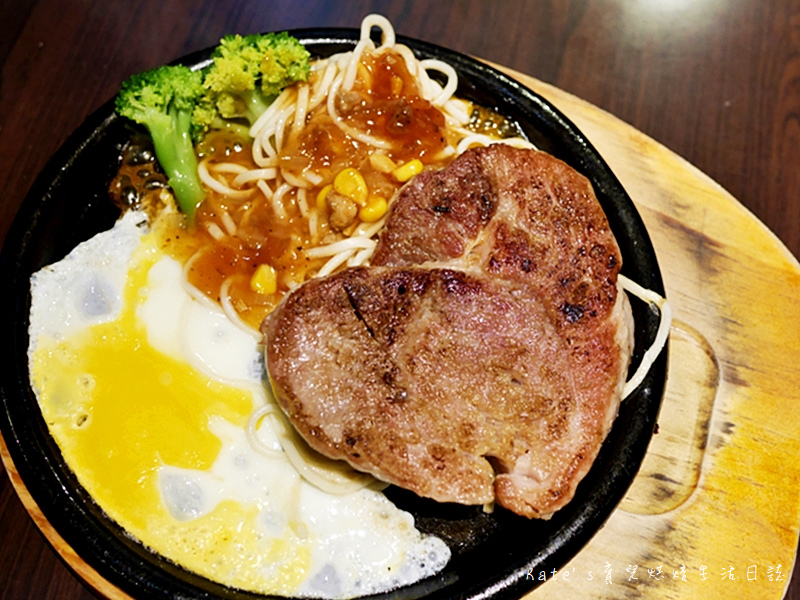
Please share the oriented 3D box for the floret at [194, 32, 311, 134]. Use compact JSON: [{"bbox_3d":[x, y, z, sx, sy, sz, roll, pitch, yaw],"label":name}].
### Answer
[{"bbox_3d":[-0.054,-0.079,0.342,0.043,0.036,0.044,-5,91,-8],"label":"floret"}]

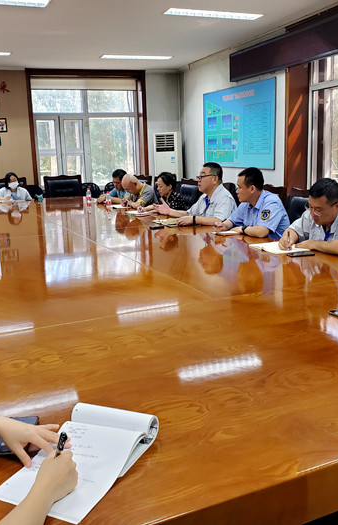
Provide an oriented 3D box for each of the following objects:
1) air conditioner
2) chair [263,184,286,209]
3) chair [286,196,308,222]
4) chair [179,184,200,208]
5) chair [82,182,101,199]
[{"bbox_3d":[0.003,-1.705,10.567,0.490,1.750,0.300,3,13,20],"label":"air conditioner"},{"bbox_3d":[0.709,-0.185,5.076,0.660,1.066,0.620,-8,14,-24],"label":"chair"},{"bbox_3d":[1.005,-0.093,4.643,0.687,1.081,0.636,-7,13,-22],"label":"chair"},{"bbox_3d":[0.038,-0.457,6.412,0.660,1.080,0.620,-7,13,-24],"label":"chair"},{"bbox_3d":[-1.417,-0.981,9.529,0.520,0.870,0.560,-7,13,-20],"label":"chair"}]

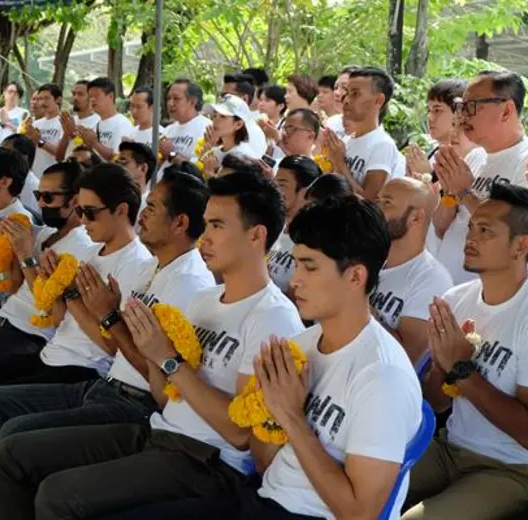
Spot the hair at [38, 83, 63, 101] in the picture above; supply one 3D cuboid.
[{"bbox_3d":[-1.623,-1.273,8.400,0.190,0.155,0.170,-7,11,-44],"label":"hair"}]

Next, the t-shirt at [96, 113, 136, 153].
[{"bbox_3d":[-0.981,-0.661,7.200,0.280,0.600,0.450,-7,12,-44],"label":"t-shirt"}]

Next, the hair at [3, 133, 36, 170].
[{"bbox_3d":[-1.433,-0.632,6.500,0.210,0.215,0.180,-4,9,-32],"label":"hair"}]

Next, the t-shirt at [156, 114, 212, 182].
[{"bbox_3d":[-0.514,-0.635,7.050,0.290,0.600,0.450,-6,11,-42],"label":"t-shirt"}]

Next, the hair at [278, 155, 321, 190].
[{"bbox_3d":[0.164,-0.383,4.950,0.210,0.190,0.180,-4,9,-30],"label":"hair"}]

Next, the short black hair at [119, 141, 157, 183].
[{"bbox_3d":[-0.692,-0.539,6.062,0.210,0.210,0.180,-1,8,-30],"label":"short black hair"}]

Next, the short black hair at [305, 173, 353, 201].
[{"bbox_3d":[0.251,-0.238,4.311,0.210,0.190,0.180,-1,8,-30],"label":"short black hair"}]

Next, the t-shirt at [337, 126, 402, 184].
[{"bbox_3d":[0.480,-0.292,5.155,0.270,0.620,0.460,-1,8,-30],"label":"t-shirt"}]

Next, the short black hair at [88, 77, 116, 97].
[{"bbox_3d":[-1.140,-1.218,7.800,0.200,0.165,0.180,-7,11,-44],"label":"short black hair"}]

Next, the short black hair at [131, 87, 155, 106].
[{"bbox_3d":[-0.818,-1.103,7.500,0.190,0.160,0.170,-7,11,-44],"label":"short black hair"}]

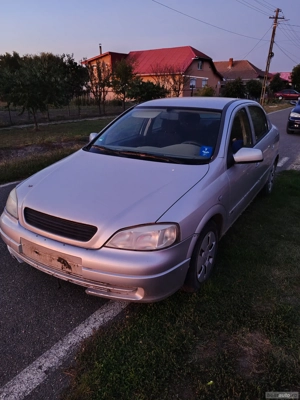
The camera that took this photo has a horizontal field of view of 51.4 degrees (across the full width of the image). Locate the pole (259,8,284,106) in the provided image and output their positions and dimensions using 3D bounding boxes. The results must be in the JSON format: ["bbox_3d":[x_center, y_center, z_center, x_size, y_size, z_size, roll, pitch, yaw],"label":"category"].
[{"bbox_3d":[11.981,-13.953,31.153,1.400,8.943,0.400,13,22,28],"label":"pole"}]

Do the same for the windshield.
[{"bbox_3d":[0.059,-0.667,3.040,1.340,0.130,0.907,13,51,29],"label":"windshield"}]

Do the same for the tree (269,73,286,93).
[{"bbox_3d":[20.945,-18.823,51.254,2.957,3.932,2.809,8,21,19],"label":"tree"}]

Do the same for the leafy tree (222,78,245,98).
[{"bbox_3d":[10.062,-12.967,37.460,2.600,2.900,2.600,11,22,29],"label":"leafy tree"}]

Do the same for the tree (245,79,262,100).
[{"bbox_3d":[12.202,-12.934,36.783,2.122,2.591,2.016,7,21,16],"label":"tree"}]

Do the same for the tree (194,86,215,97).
[{"bbox_3d":[5.495,-10.410,31.504,1.950,1.950,1.900,11,22,29],"label":"tree"}]

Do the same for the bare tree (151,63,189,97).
[{"bbox_3d":[2.019,-12.108,32.306,3.935,3.906,3.738,2,20,3],"label":"bare tree"}]

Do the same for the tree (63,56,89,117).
[{"bbox_3d":[-3.945,-6.093,16.747,1.546,3.124,1.469,-4,20,-12],"label":"tree"}]

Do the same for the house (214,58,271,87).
[{"bbox_3d":[14.838,-21.487,56.481,12.500,6.500,8.500,15,24,36],"label":"house"}]

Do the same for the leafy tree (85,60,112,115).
[{"bbox_3d":[-2.991,-6.491,18.122,1.626,2.951,1.545,-3,20,-8],"label":"leafy tree"}]

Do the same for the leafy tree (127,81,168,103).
[{"bbox_3d":[-0.240,-10.326,29.939,4.030,2.132,3.829,0,20,-1],"label":"leafy tree"}]

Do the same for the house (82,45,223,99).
[{"bbox_3d":[0.219,-16.117,40.946,15.800,6.450,9.200,15,24,36],"label":"house"}]

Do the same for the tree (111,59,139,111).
[{"bbox_3d":[-1.766,-8.143,22.318,2.000,3.650,2.000,0,19,0],"label":"tree"}]

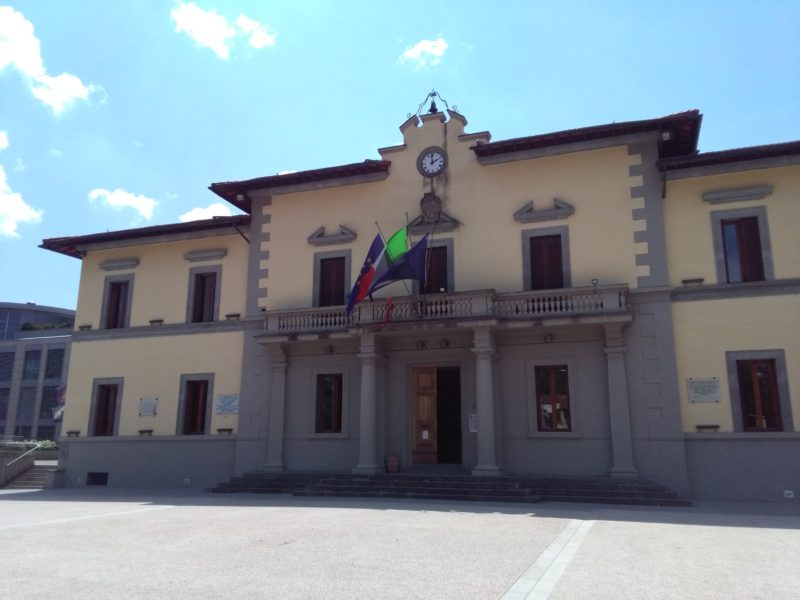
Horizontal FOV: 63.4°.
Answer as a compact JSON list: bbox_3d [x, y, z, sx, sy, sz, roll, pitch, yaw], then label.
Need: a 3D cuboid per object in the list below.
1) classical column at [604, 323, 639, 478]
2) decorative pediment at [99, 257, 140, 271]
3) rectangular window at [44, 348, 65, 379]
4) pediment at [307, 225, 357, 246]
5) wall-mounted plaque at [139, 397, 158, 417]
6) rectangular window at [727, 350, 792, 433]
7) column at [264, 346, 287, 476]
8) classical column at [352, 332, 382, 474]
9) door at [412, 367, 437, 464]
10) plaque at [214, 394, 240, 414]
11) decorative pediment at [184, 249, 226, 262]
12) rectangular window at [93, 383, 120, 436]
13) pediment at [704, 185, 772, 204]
[{"bbox_3d":[7.423,3.353,21.836,0.868,5.115,0.550,-4,-14,19],"label":"classical column"},{"bbox_3d":[-13.377,-1.700,31.070,2.338,0.442,0.270,-4,-14,19],"label":"decorative pediment"},{"bbox_3d":[-29.389,5.470,55.285,1.810,2.485,0.200,-4,-13,18],"label":"rectangular window"},{"bbox_3d":[-2.780,-2.622,26.116,2.157,0.749,0.220,-4,-14,19],"label":"pediment"},{"bbox_3d":[-10.336,4.406,26.601,0.929,0.751,0.050,-4,-13,18],"label":"wall-mounted plaque"},{"bbox_3d":[10.702,2.712,19.285,1.580,2.390,0.200,-4,-13,18],"label":"rectangular window"},{"bbox_3d":[-4.908,4.293,25.999,0.798,5.070,0.550,-4,-14,19],"label":"column"},{"bbox_3d":[-1.075,3.451,21.778,0.760,4.656,0.760,-4,-13,18],"label":"classical column"},{"bbox_3d":[0.943,4.333,24.422,0.951,3.606,0.100,-4,-14,19],"label":"door"},{"bbox_3d":[-7.353,4.441,27.547,1.069,0.813,0.040,-4,-14,19],"label":"plaque"},{"bbox_3d":[-8.101,-1.818,27.054,1.952,0.315,0.270,-4,-13,18],"label":"decorative pediment"},{"bbox_3d":[-13.513,5.056,29.733,1.106,2.320,0.180,-4,-14,19],"label":"rectangular window"},{"bbox_3d":[10.664,-3.266,20.451,1.985,0.310,0.270,-4,-13,18],"label":"pediment"}]

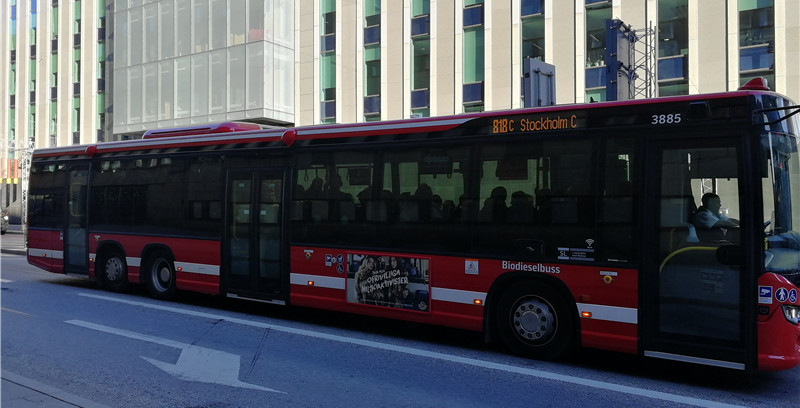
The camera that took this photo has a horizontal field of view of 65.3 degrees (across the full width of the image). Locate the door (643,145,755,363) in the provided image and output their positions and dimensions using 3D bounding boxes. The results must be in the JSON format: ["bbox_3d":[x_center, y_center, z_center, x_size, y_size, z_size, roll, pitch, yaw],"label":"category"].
[{"bbox_3d":[3.005,0.491,6.328,0.998,2.215,0.080,1,0,35],"label":"door"}]

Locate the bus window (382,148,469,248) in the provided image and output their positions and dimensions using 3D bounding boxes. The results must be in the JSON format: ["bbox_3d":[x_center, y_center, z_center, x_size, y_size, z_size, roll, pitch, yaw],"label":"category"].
[{"bbox_3d":[0.297,-0.075,8.200,1.313,1.301,0.050,1,0,35],"label":"bus window"}]

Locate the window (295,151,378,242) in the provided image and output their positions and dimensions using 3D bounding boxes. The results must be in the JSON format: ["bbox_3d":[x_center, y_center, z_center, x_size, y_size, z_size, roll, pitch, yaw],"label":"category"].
[{"bbox_3d":[-0.981,-0.097,9.085,1.532,1.300,0.050,1,0,35],"label":"window"}]

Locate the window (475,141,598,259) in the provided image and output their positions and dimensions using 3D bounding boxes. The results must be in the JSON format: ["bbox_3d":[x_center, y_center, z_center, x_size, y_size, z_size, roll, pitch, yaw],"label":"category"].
[{"bbox_3d":[1.544,-0.057,7.337,1.451,1.350,0.050,1,0,35],"label":"window"}]

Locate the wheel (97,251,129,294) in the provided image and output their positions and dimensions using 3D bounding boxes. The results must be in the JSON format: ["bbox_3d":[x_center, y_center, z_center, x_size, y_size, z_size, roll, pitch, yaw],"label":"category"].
[{"bbox_3d":[-5.567,1.279,12.422,0.950,0.950,0.290,1,0,35],"label":"wheel"}]

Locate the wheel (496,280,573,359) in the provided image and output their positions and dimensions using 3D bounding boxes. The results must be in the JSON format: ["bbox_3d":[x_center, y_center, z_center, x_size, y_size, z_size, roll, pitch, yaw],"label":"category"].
[{"bbox_3d":[1.648,1.363,7.428,0.950,0.950,0.290,1,0,35],"label":"wheel"}]

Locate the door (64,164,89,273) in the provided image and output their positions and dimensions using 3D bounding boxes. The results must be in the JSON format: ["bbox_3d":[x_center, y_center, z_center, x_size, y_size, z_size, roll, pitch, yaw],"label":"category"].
[{"bbox_3d":[-6.805,0.296,13.119,0.830,2.229,0.080,1,0,35],"label":"door"}]

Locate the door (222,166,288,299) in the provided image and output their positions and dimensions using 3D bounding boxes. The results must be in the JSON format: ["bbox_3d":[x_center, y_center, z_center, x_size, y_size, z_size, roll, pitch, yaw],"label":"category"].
[{"bbox_3d":[-2.338,0.479,10.025,1.301,2.066,0.080,1,0,35],"label":"door"}]

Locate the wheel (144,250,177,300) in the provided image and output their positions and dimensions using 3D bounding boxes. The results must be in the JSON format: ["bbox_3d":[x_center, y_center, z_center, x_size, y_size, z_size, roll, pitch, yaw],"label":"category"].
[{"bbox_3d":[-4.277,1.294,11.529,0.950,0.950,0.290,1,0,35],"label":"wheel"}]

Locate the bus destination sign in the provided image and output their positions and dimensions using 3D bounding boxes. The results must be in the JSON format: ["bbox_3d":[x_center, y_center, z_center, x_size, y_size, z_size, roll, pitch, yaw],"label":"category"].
[{"bbox_3d":[1.605,-0.951,7.335,1.162,0.200,0.060,1,0,35],"label":"bus destination sign"}]

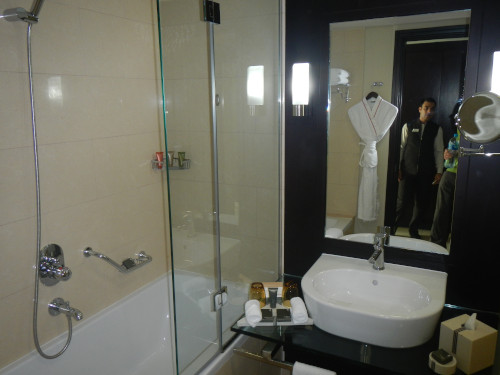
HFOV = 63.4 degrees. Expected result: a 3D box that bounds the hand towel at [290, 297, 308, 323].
[{"bbox_3d":[0.215,0.530,1.759,0.062,0.060,0.135,-1,12,0],"label":"hand towel"}]

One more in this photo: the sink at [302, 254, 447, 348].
[{"bbox_3d":[0.513,0.491,1.751,0.575,0.160,0.515,5,13,28],"label":"sink"}]

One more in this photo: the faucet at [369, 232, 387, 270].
[{"bbox_3d":[0.577,0.305,1.827,0.050,0.172,0.170,5,13,28],"label":"faucet"}]

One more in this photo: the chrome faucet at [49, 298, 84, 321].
[{"bbox_3d":[-0.838,0.569,1.871,0.156,0.080,0.080,5,13,28],"label":"chrome faucet"}]

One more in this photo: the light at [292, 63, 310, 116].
[{"bbox_3d":[0.245,-0.471,1.942,0.078,0.252,0.086,5,13,28],"label":"light"}]

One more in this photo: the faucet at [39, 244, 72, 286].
[{"bbox_3d":[-0.866,0.363,1.842,0.100,0.185,0.122,5,13,28],"label":"faucet"}]

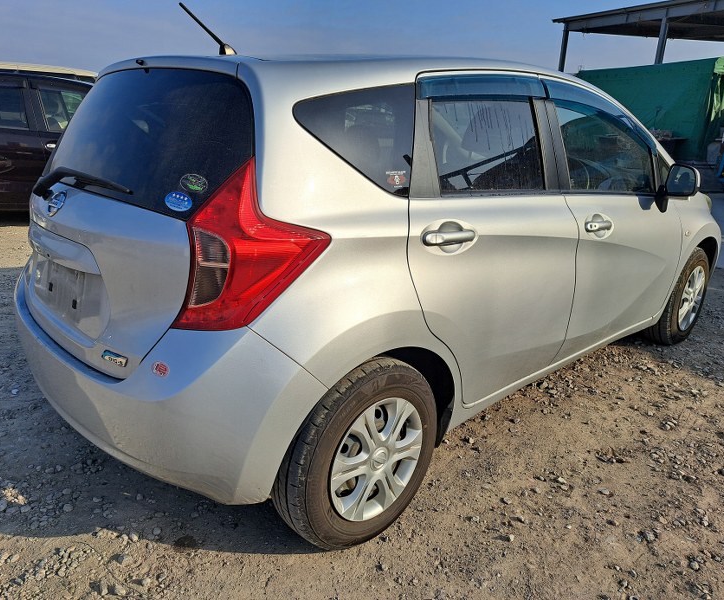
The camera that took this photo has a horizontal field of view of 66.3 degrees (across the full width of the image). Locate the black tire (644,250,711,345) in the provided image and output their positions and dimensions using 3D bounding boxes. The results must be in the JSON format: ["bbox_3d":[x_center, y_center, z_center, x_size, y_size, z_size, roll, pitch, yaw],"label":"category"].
[{"bbox_3d":[1.925,-0.036,3.398,0.608,0.605,0.193,-14,22,-40],"label":"black tire"}]

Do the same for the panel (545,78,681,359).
[{"bbox_3d":[1.192,-0.381,2.600,1.285,1.145,0.205,-14,22,-40],"label":"panel"}]

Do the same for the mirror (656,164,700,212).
[{"bbox_3d":[1.563,-0.541,2.704,0.180,0.235,0.195,-14,22,-40],"label":"mirror"}]

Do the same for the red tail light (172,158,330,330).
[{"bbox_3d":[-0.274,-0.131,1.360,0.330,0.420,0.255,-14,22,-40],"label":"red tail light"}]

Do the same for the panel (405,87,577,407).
[{"bbox_3d":[0.423,-0.203,1.930,0.975,1.110,0.205,-14,22,-40],"label":"panel"}]

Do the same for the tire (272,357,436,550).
[{"bbox_3d":[-0.008,0.452,1.729,0.608,0.605,0.193,-14,22,-40],"label":"tire"}]

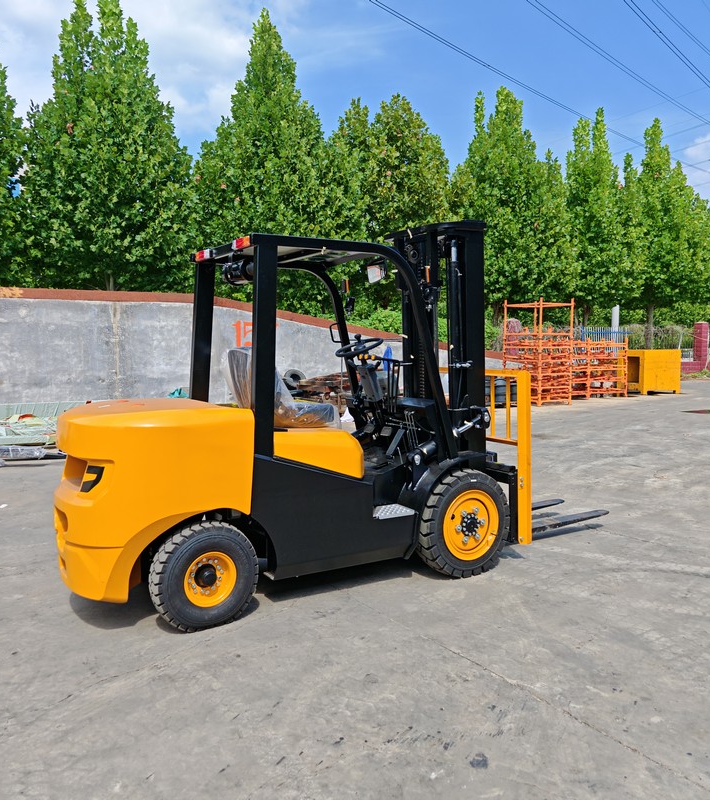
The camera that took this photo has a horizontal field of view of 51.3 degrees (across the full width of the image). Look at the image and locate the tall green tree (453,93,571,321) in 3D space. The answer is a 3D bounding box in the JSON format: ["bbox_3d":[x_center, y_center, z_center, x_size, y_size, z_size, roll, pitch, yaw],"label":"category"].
[{"bbox_3d":[4.652,-4.797,21.954,3.700,8.606,3.700,1,5,12],"label":"tall green tree"}]

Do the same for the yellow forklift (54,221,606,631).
[{"bbox_3d":[0.142,-0.016,4.937,4.030,2.230,1.240,-3,6,-30],"label":"yellow forklift"}]

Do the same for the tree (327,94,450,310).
[{"bbox_3d":[0.875,-4.043,19.311,3.100,7.613,3.100,0,5,3],"label":"tree"}]

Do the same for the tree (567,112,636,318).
[{"bbox_3d":[7.986,-5.042,24.142,2.900,8.672,2.900,2,6,18],"label":"tree"}]

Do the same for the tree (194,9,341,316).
[{"bbox_3d":[-2.080,-4.491,17.260,3.500,8.899,3.500,-1,5,-7],"label":"tree"}]

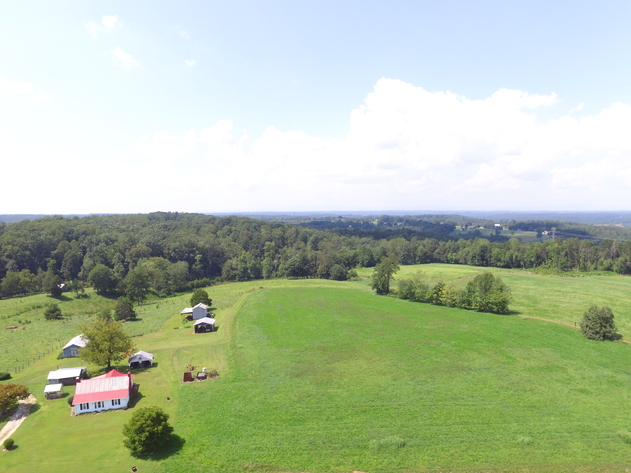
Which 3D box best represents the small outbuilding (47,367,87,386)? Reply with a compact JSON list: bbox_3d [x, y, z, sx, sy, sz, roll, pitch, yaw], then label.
[{"bbox_3d":[-74.810,42.052,109.991,8.280,3.920,5.780,-1,4,-15],"label":"small outbuilding"}]

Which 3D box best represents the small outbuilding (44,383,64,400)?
[{"bbox_3d":[-72.753,43.203,101.553,3.760,2.780,2.730,-1,4,-17],"label":"small outbuilding"}]

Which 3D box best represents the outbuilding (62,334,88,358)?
[{"bbox_3d":[-87.103,40.082,134.357,6.760,4.580,11.340,-1,4,-17],"label":"outbuilding"}]

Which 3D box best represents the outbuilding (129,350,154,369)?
[{"bbox_3d":[-58.031,41.095,122.024,6.880,4.030,4.440,-1,4,-17],"label":"outbuilding"}]

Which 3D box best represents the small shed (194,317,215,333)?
[{"bbox_3d":[-47.801,38.313,157.581,7.790,4.580,6.210,-1,4,-10],"label":"small shed"}]

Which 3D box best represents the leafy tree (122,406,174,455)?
[{"bbox_3d":[-35.924,41.725,78.714,9.810,8.600,9.810,0,4,0],"label":"leafy tree"}]

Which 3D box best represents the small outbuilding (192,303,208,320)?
[{"bbox_3d":[-55.838,36.290,176.949,6.310,6.000,5.960,-1,4,-13],"label":"small outbuilding"}]

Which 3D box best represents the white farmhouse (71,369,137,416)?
[{"bbox_3d":[-55.598,40.623,97.220,12.170,6.720,11.110,-1,4,-16],"label":"white farmhouse"}]

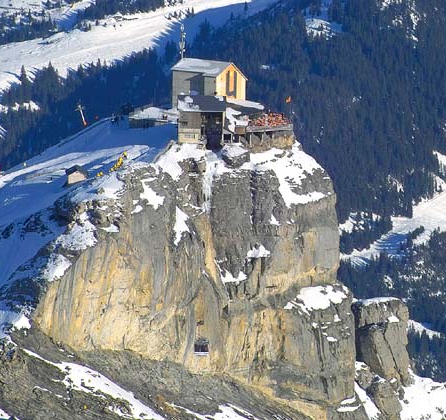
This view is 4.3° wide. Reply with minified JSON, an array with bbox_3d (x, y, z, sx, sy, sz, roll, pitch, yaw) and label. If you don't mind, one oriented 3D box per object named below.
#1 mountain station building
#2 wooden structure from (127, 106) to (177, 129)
[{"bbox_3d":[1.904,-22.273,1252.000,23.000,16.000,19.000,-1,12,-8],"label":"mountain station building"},{"bbox_3d":[-14.681,-19.565,1258.000,10.500,3.000,7.500,1,12,0],"label":"wooden structure"}]

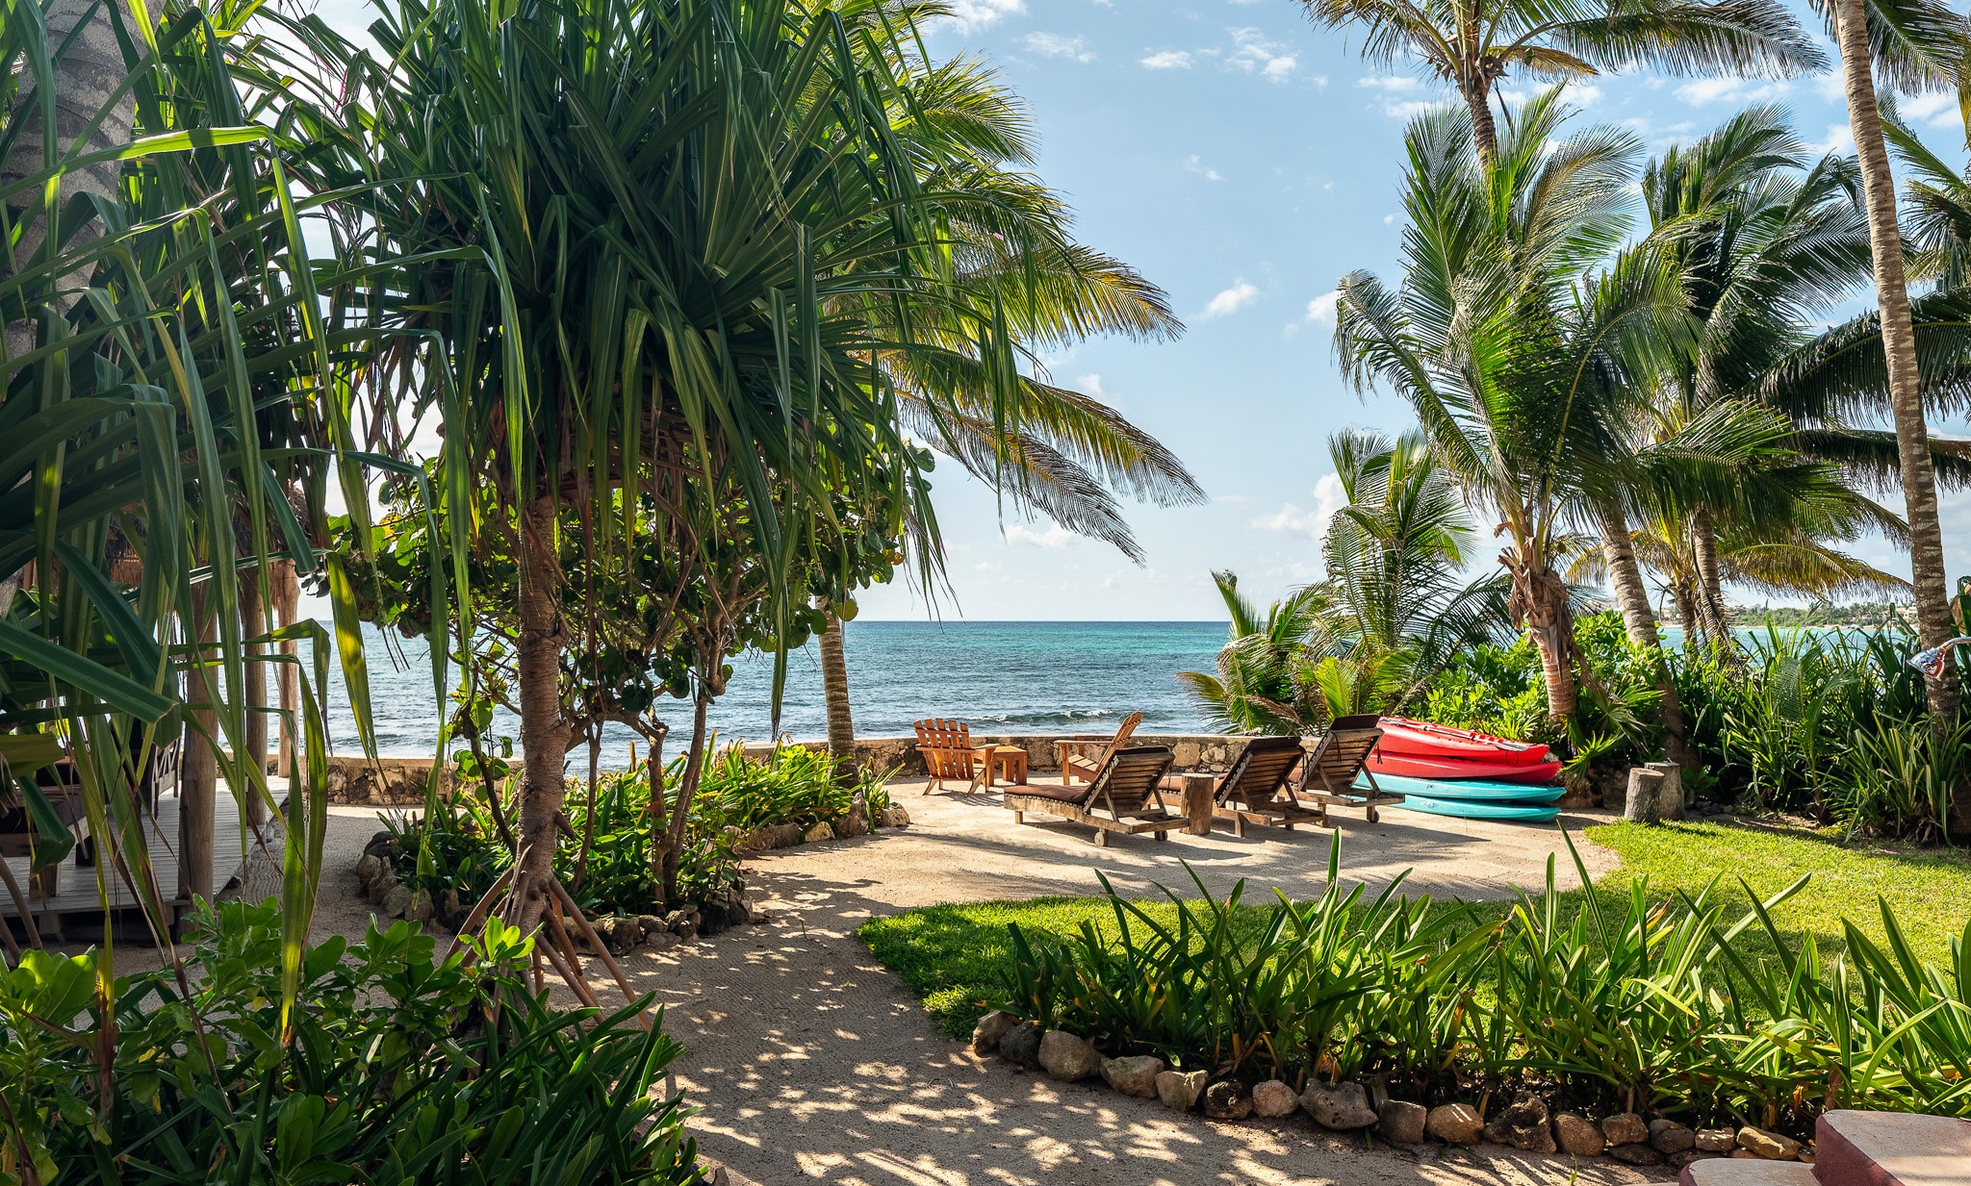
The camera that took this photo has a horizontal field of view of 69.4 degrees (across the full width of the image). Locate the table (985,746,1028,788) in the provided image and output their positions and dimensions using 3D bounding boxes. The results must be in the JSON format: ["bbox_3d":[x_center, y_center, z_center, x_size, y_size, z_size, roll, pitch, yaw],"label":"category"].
[{"bbox_3d":[0.224,2.218,18.141,0.480,0.440,0.480,0,-1,-20],"label":"table"}]

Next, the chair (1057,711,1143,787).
[{"bbox_3d":[1.460,2.001,18.300,0.980,0.930,0.760,0,-1,17],"label":"chair"}]

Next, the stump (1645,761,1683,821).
[{"bbox_3d":[7.158,2.100,14.990,0.420,0.540,0.420,0,-1,0],"label":"stump"}]

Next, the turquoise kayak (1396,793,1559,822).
[{"bbox_3d":[4.900,2.262,15.600,0.750,0.310,3.000,1,-1,-35],"label":"turquoise kayak"}]

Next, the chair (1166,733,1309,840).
[{"bbox_3d":[2.400,1.916,14.283,0.670,0.890,2.000,1,-1,-33],"label":"chair"}]

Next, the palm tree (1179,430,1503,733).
[{"bbox_3d":[5.120,0.006,20.300,4.500,4.600,4.200,0,-1,0],"label":"palm tree"}]

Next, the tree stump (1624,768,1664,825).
[{"bbox_3d":[6.781,2.103,14.633,0.390,0.520,0.390,0,-1,0],"label":"tree stump"}]

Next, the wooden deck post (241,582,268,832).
[{"bbox_3d":[-6.930,0.920,13.500,0.200,2.500,0.200,0,-1,-22],"label":"wooden deck post"}]

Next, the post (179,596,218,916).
[{"bbox_3d":[-5.027,0.833,9.137,0.210,2.300,0.210,0,-1,0],"label":"post"}]

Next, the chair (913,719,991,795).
[{"bbox_3d":[-0.360,1.984,17.450,0.760,0.930,0.920,0,-1,15],"label":"chair"}]

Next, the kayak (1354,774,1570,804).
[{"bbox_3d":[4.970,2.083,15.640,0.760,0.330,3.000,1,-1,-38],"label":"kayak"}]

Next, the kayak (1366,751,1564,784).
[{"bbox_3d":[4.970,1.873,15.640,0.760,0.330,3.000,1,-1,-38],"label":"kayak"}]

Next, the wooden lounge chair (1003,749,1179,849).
[{"bbox_3d":[1.040,1.937,14.120,0.720,0.890,2.000,1,-1,-30],"label":"wooden lounge chair"}]

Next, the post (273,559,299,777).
[{"bbox_3d":[-8.025,0.878,16.417,0.210,2.500,0.210,0,-1,0],"label":"post"}]

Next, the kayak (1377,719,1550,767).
[{"bbox_3d":[4.860,1.623,15.650,0.760,0.380,3.100,1,-1,-35],"label":"kayak"}]

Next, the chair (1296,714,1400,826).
[{"bbox_3d":[3.500,1.853,15.150,0.720,1.080,2.000,1,-1,-28],"label":"chair"}]

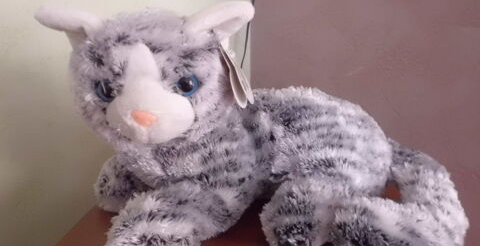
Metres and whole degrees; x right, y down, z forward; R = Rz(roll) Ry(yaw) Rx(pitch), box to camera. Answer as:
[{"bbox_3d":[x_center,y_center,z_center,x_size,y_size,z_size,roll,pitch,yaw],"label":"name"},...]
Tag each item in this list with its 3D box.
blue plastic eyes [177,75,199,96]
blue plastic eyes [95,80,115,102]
[{"bbox_3d":[-0.052,-0.037,0.355,0.021,0.021,0.013,-7,12,-12],"label":"blue plastic eyes"},{"bbox_3d":[-0.132,-0.032,0.352,0.021,0.021,0.013,-2,12,8],"label":"blue plastic eyes"}]

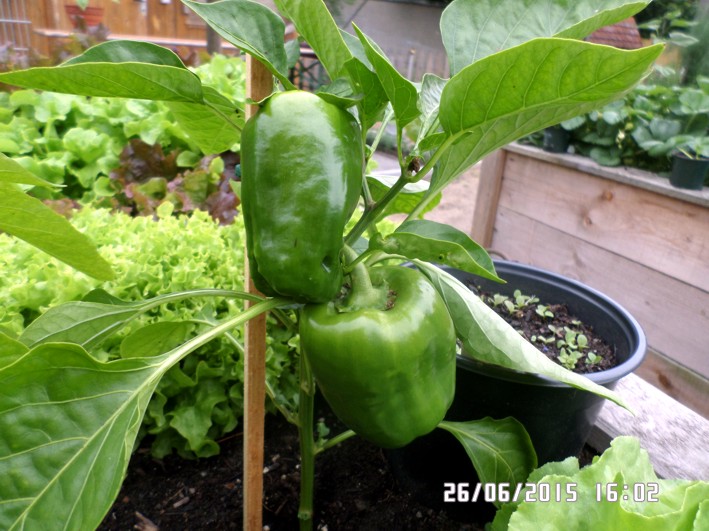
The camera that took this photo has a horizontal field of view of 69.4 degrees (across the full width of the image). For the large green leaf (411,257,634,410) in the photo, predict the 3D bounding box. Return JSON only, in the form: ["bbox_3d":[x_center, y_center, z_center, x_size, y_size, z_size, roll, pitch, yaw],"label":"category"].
[{"bbox_3d":[0.103,0.043,0.315,0.148,0.030,0.048,34,25,-7],"label":"large green leaf"}]

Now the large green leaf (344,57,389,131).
[{"bbox_3d":[0.007,-0.097,0.287,0.026,0.042,0.018,-3,19,3],"label":"large green leaf"}]

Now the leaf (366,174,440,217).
[{"bbox_3d":[0.032,-0.045,0.330,0.046,0.016,0.040,6,24,-12],"label":"leaf"}]

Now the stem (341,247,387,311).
[{"bbox_3d":[0.005,0.007,0.277,0.016,0.034,0.016,-29,18,0],"label":"stem"}]

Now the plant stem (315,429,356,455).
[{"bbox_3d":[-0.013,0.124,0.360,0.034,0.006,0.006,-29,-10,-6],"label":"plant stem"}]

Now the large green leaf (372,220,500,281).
[{"bbox_3d":[0.048,-0.009,0.293,0.078,0.024,0.035,16,24,-7],"label":"large green leaf"}]

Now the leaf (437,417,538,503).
[{"bbox_3d":[0.096,0.139,0.365,0.068,0.024,0.052,47,50,6],"label":"leaf"}]

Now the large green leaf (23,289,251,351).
[{"bbox_3d":[-0.145,0.037,0.335,0.142,0.028,0.050,-13,24,6],"label":"large green leaf"}]

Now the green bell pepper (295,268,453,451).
[{"bbox_3d":[0.013,0.049,0.287,0.084,0.090,0.084,-5,25,4],"label":"green bell pepper"}]

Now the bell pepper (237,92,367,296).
[{"bbox_3d":[-0.027,-0.038,0.273,0.062,0.108,0.062,4,22,-1],"label":"bell pepper"}]

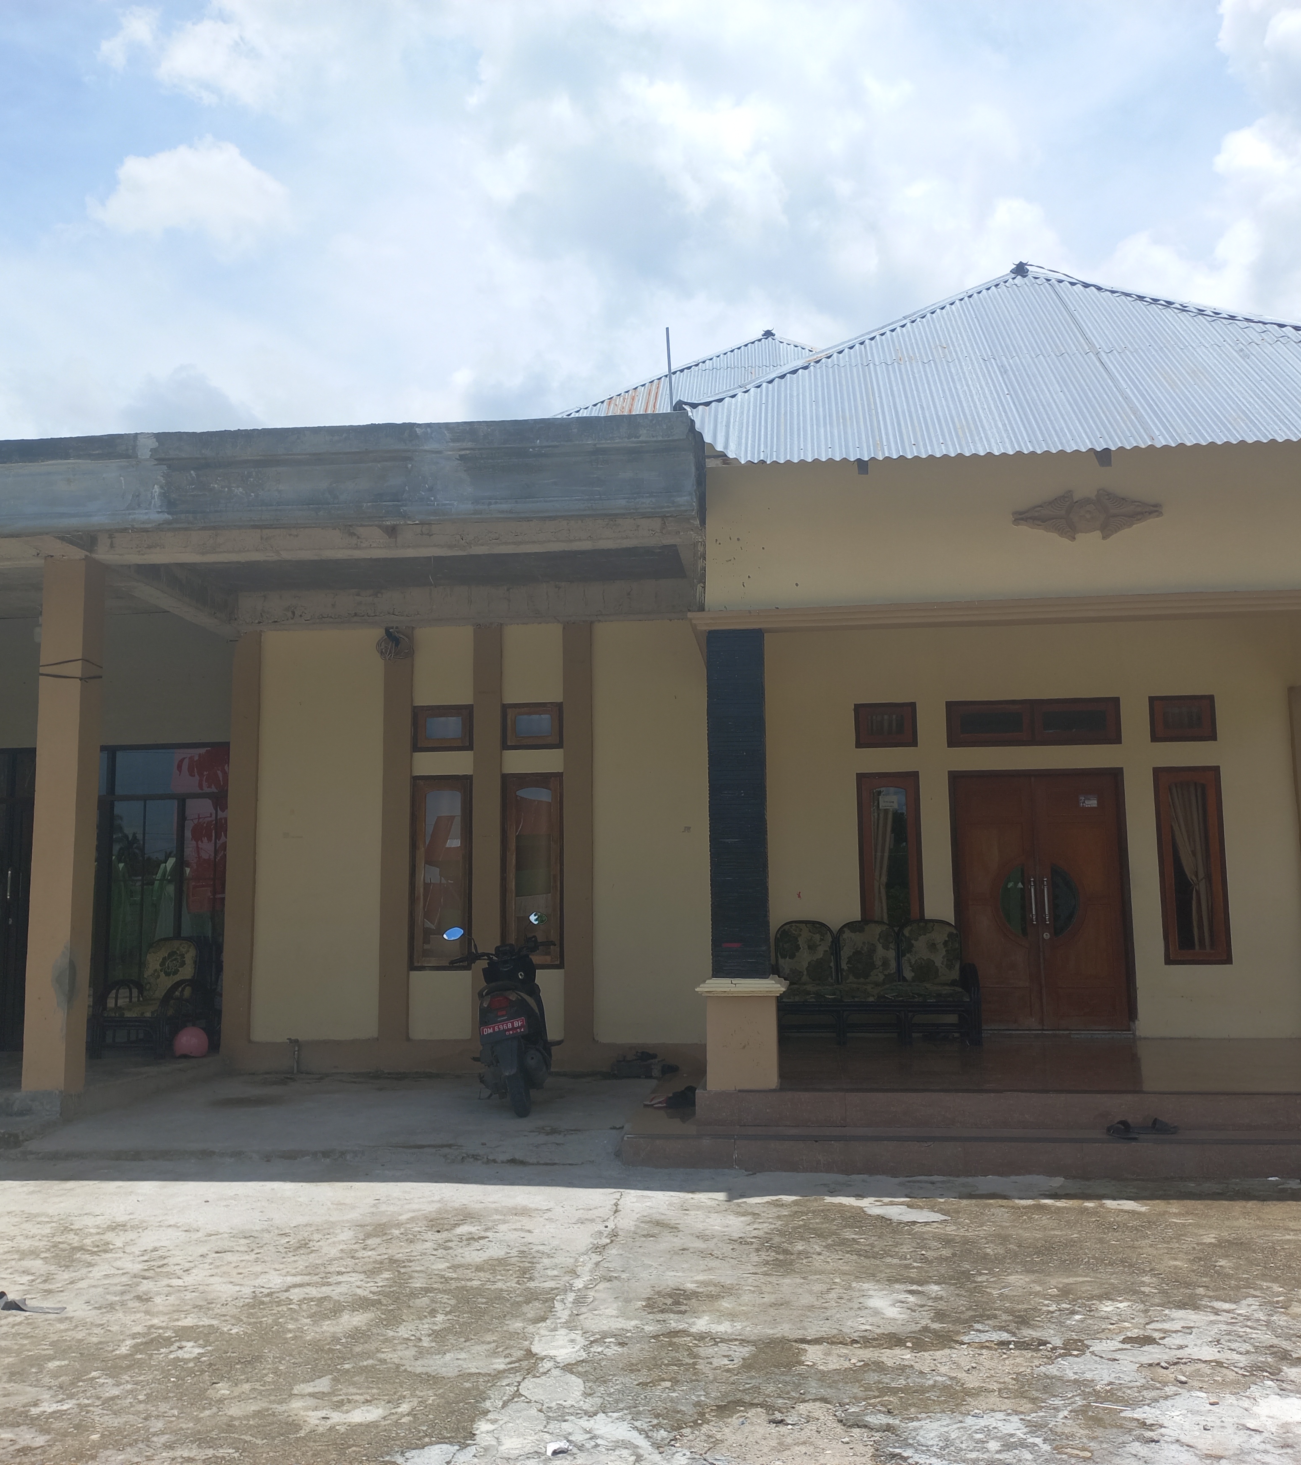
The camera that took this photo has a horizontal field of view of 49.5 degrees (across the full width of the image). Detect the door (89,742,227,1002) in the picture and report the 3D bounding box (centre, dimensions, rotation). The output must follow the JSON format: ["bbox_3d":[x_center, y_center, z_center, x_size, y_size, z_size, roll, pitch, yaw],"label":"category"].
[{"bbox_3d":[-4.048,1.334,11.606,1.169,2.467,0.092,-1,-7,6],"label":"door"}]

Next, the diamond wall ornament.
[{"bbox_3d":[2.543,-1.276,8.193,0.848,0.310,0.063,-1,-7,6],"label":"diamond wall ornament"}]

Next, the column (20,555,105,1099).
[{"bbox_3d":[-3.895,0.575,9.421,0.289,3.512,0.303,-1,-7,6],"label":"column"}]

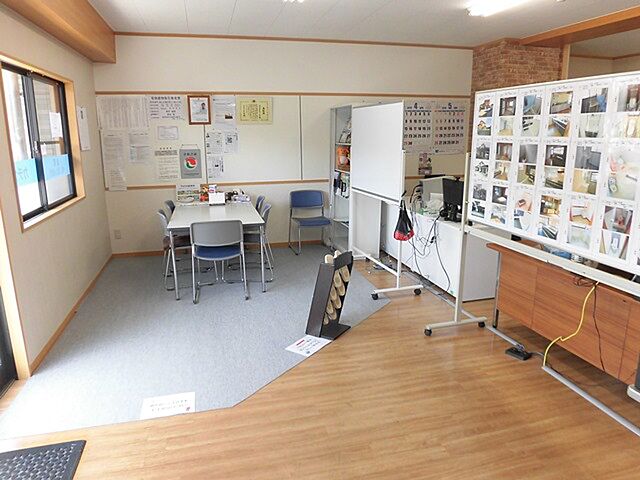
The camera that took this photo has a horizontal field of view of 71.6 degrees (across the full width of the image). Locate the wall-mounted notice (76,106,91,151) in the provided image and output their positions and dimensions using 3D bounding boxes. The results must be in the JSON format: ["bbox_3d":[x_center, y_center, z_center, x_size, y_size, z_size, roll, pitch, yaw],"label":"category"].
[{"bbox_3d":[-2.464,-1.163,4.645,0.015,0.430,0.380,-4,15,-14],"label":"wall-mounted notice"}]

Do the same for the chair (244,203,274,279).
[{"bbox_3d":[-0.790,0.028,4.823,0.560,0.770,0.490,-2,14,-7],"label":"chair"}]

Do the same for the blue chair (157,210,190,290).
[{"bbox_3d":[-1.389,0.063,4.689,0.560,0.770,0.490,-5,15,-18],"label":"blue chair"}]

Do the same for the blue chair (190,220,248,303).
[{"bbox_3d":[-0.991,0.147,4.353,0.490,0.770,0.560,-3,14,-12],"label":"blue chair"}]

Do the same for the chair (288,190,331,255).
[{"bbox_3d":[-0.104,-0.231,5.843,0.490,0.770,0.560,-5,15,-18],"label":"chair"}]

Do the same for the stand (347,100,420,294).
[{"bbox_3d":[0.556,-0.465,4.638,0.540,1.810,1.260,-5,15,-19],"label":"stand"}]

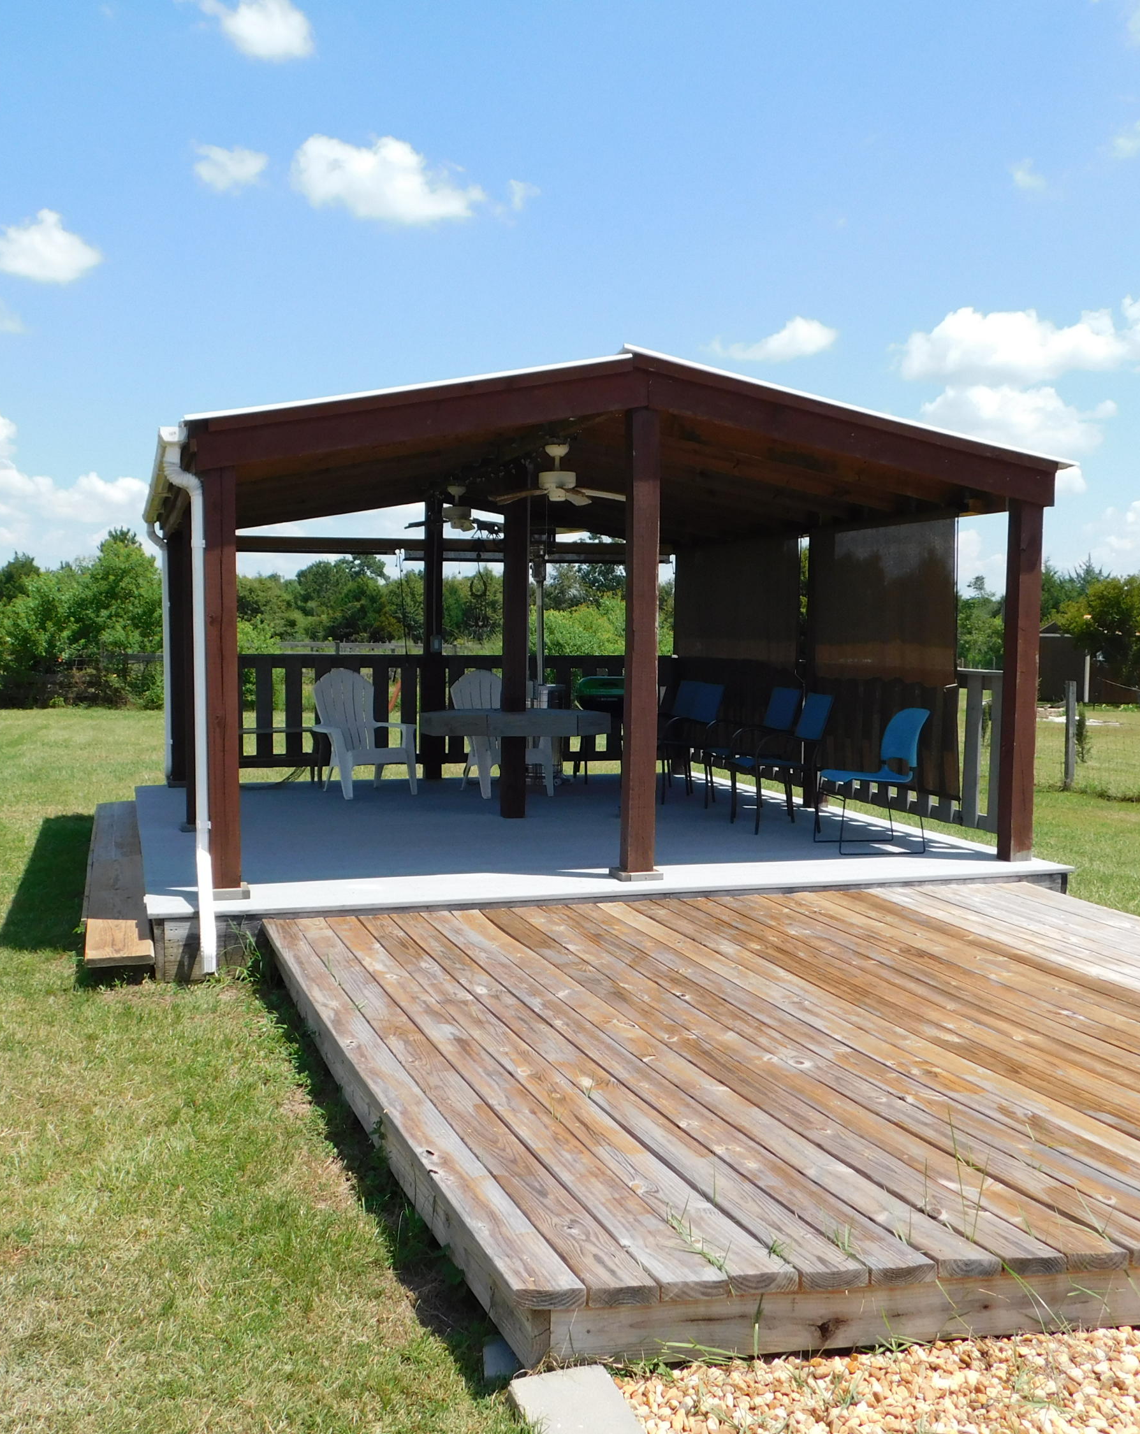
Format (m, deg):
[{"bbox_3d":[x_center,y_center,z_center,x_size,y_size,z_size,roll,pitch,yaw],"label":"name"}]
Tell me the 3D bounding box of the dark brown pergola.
[{"bbox_3d":[-0.304,-0.523,9.428,5.019,2.991,5.546,0,3,-18],"label":"dark brown pergola"}]

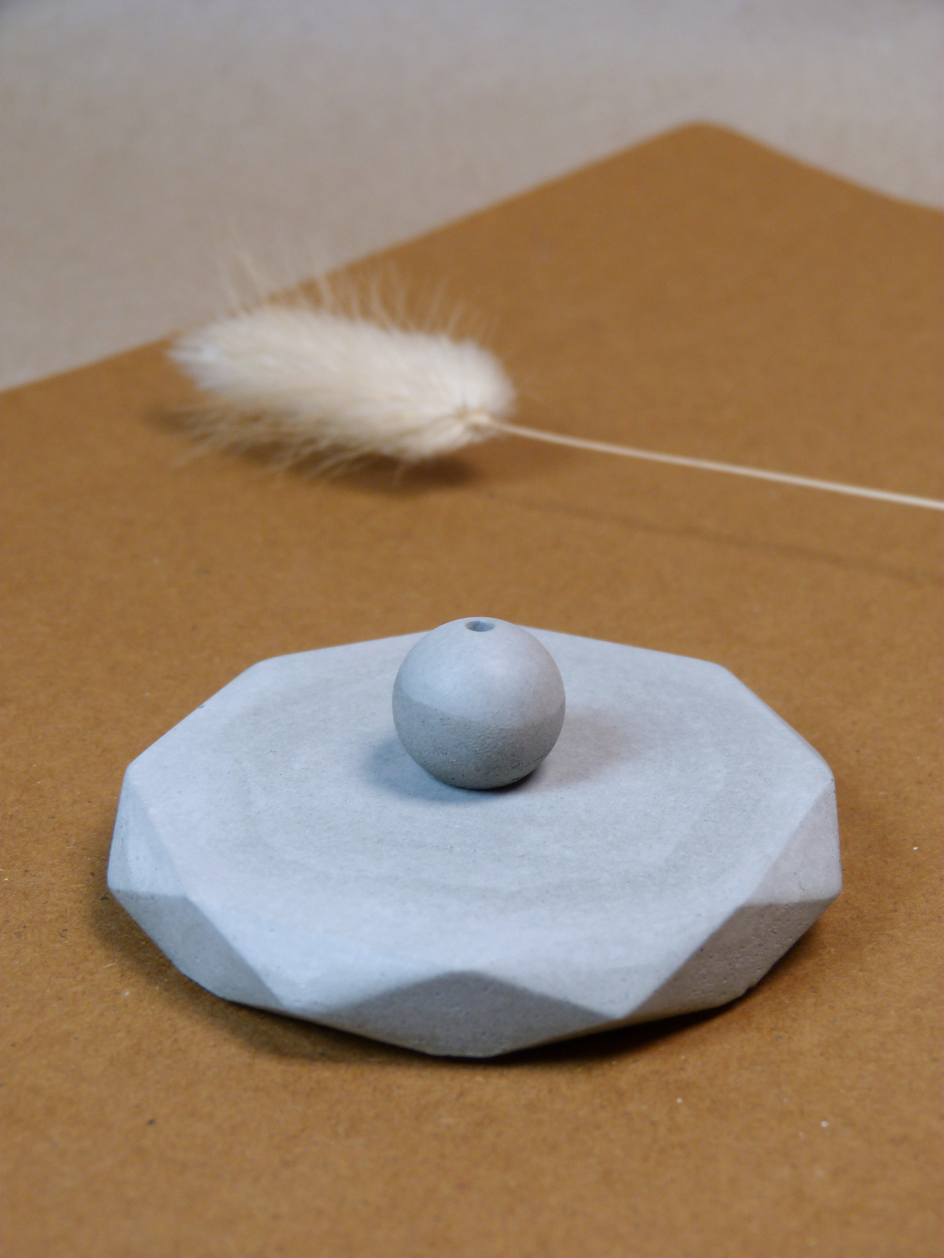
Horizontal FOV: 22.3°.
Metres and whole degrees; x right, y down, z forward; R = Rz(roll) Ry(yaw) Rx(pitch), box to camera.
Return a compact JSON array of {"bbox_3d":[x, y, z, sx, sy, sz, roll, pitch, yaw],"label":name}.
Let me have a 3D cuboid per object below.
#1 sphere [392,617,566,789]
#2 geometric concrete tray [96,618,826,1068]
[{"bbox_3d":[0.001,0.010,0.323,0.023,0.023,0.023,0,26,4],"label":"sphere"},{"bbox_3d":[0.001,0.026,0.332,0.098,0.015,0.098,0,26,4],"label":"geometric concrete tray"}]

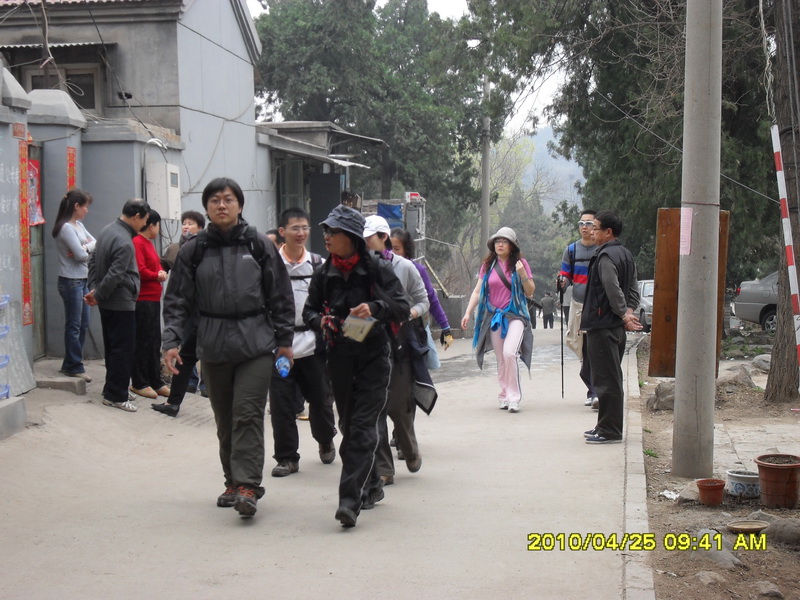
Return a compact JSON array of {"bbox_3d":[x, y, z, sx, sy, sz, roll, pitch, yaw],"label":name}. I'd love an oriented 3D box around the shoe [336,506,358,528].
[{"bbox_3d":[-0.257,1.048,6.450,0.100,0.100,0.260,1,-20,12],"label":"shoe"}]

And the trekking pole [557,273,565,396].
[{"bbox_3d":[1.440,0.335,11.750,0.060,1.120,0.060,0,15,0],"label":"trekking pole"}]

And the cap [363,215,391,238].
[{"bbox_3d":[-0.155,-0.446,8.000,0.250,0.140,0.175,-13,12,-33],"label":"cap"}]

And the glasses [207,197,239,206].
[{"bbox_3d":[-0.916,-0.508,6.800,0.145,0.045,0.140,0,5,0],"label":"glasses"}]

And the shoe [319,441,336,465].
[{"bbox_3d":[-0.480,0.980,8.720,0.107,0.120,0.290,0,25,-2],"label":"shoe"}]

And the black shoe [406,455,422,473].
[{"bbox_3d":[0.087,0.980,8.200,0.100,0.110,0.260,0,43,3],"label":"black shoe"}]

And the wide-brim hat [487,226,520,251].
[{"bbox_3d":[0.919,-0.544,11.750,0.290,0.200,0.300,0,5,0],"label":"wide-brim hat"}]

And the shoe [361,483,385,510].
[{"bbox_3d":[-0.154,1.061,7.130,0.100,0.110,0.265,2,17,18],"label":"shoe"}]

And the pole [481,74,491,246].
[{"bbox_3d":[2.611,-3.416,40.000,0.250,8.600,0.250,0,5,0],"label":"pole"}]

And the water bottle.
[{"bbox_3d":[-0.607,0.323,6.800,0.067,0.067,0.210,-8,41,1],"label":"water bottle"}]

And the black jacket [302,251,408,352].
[{"bbox_3d":[-0.223,0.003,6.750,0.540,0.530,0.360,1,5,14],"label":"black jacket"}]

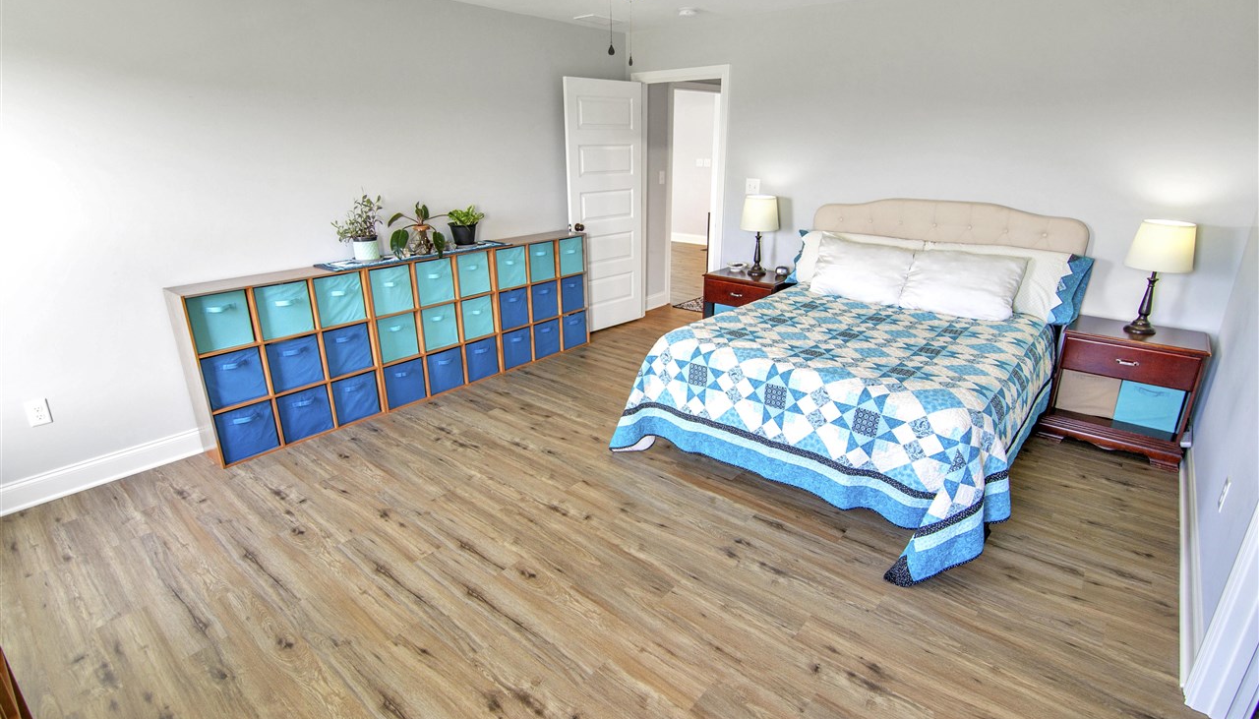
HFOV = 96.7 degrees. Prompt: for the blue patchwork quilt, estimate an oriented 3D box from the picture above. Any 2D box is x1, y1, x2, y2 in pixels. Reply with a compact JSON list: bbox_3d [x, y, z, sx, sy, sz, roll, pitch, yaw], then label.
[{"bbox_3d":[1.255,0.141,3.206,1.789,0.686,1.955,17,27,37],"label":"blue patchwork quilt"}]

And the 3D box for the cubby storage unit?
[{"bbox_3d":[-1.396,-0.257,3.922,0.328,0.946,2.725,17,27,37],"label":"cubby storage unit"}]

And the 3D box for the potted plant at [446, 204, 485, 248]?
[{"bbox_3d":[-1.178,-0.943,3.995,0.208,0.281,0.229,17,27,37],"label":"potted plant"}]

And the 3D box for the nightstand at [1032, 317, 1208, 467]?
[{"bbox_3d":[2.795,0.163,3.221,0.609,0.679,0.427,17,27,37],"label":"nightstand"}]

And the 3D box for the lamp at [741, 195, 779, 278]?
[{"bbox_3d":[1.017,-0.966,4.356,0.302,0.598,0.302,17,27,37],"label":"lamp"}]

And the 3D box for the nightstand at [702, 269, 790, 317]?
[{"bbox_3d":[0.955,-0.336,4.500,0.599,0.679,0.427,17,27,37],"label":"nightstand"}]

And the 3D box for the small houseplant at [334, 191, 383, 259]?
[{"bbox_3d":[-1.678,-0.810,3.471,0.239,0.411,0.270,17,27,37],"label":"small houseplant"}]

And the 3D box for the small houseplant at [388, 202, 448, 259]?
[{"bbox_3d":[-1.401,-0.849,3.710,0.281,0.333,0.333,17,27,37],"label":"small houseplant"}]

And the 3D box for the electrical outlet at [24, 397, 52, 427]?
[{"bbox_3d":[-2.812,0.256,2.661,0.011,0.126,0.077,17,27,37],"label":"electrical outlet"}]

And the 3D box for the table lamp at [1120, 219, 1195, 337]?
[{"bbox_3d":[2.860,-0.450,3.035,0.302,0.598,0.302,17,27,37],"label":"table lamp"}]

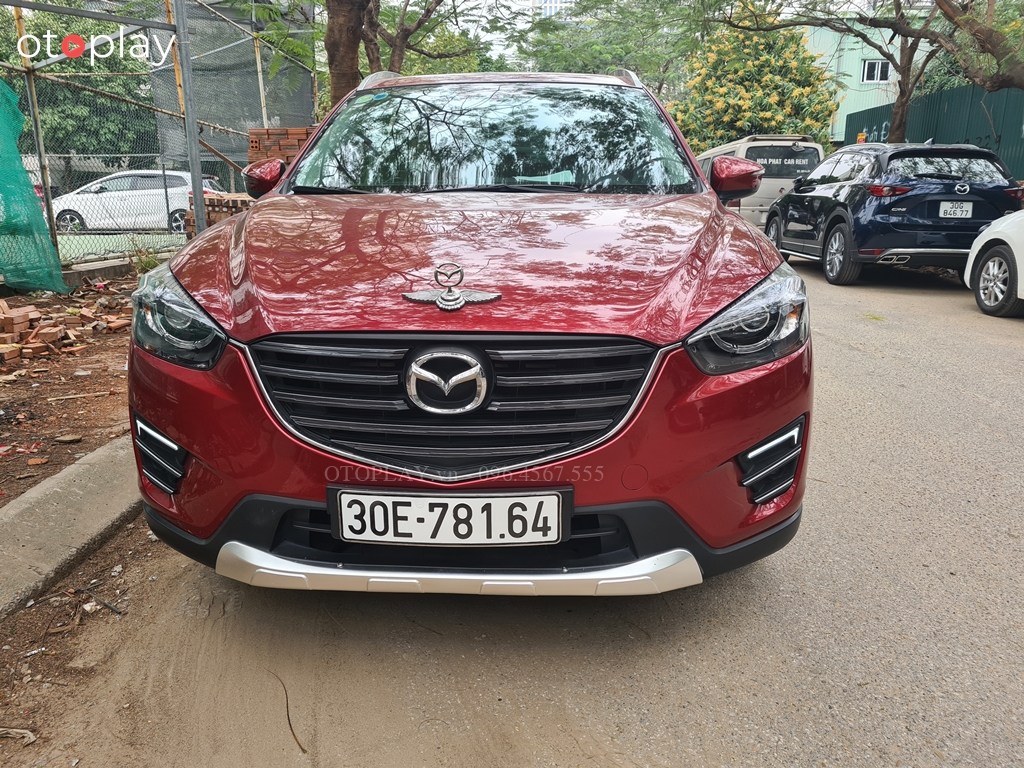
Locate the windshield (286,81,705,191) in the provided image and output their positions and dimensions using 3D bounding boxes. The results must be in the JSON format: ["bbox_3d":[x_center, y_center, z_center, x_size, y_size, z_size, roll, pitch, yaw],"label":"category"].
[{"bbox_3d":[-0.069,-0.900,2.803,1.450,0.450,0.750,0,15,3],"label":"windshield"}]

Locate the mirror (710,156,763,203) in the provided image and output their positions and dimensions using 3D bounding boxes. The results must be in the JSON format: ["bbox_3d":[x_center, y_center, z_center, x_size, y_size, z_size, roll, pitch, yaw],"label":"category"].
[{"bbox_3d":[0.874,-0.798,3.019,0.225,0.185,0.160,0,15,3],"label":"mirror"}]

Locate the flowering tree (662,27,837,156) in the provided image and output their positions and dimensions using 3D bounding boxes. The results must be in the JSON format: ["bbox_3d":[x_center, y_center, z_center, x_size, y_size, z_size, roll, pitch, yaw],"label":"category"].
[{"bbox_3d":[5.713,-6.347,19.015,4.400,4.800,4.200,0,15,0],"label":"flowering tree"}]

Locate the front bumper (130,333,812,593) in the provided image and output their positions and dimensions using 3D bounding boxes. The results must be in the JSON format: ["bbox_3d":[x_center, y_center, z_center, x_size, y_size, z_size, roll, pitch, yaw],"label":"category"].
[{"bbox_3d":[-0.119,0.147,1.840,1.790,0.630,0.510,1,15,3],"label":"front bumper"}]

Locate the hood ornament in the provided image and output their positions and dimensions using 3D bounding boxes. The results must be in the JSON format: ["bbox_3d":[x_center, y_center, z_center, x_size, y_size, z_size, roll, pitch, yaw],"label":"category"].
[{"bbox_3d":[-0.126,-0.221,1.728,0.226,0.100,0.085,0,15,3],"label":"hood ornament"}]

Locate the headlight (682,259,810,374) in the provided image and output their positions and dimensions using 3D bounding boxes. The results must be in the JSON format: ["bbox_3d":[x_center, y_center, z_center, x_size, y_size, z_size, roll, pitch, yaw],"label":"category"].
[{"bbox_3d":[0.548,-0.159,1.844,0.330,0.225,0.370,0,15,3],"label":"headlight"}]

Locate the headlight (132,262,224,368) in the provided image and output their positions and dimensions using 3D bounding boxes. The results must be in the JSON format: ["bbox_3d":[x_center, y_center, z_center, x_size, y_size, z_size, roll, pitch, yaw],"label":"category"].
[{"bbox_3d":[-0.790,-0.169,1.911,0.330,0.225,0.370,0,15,3],"label":"headlight"}]

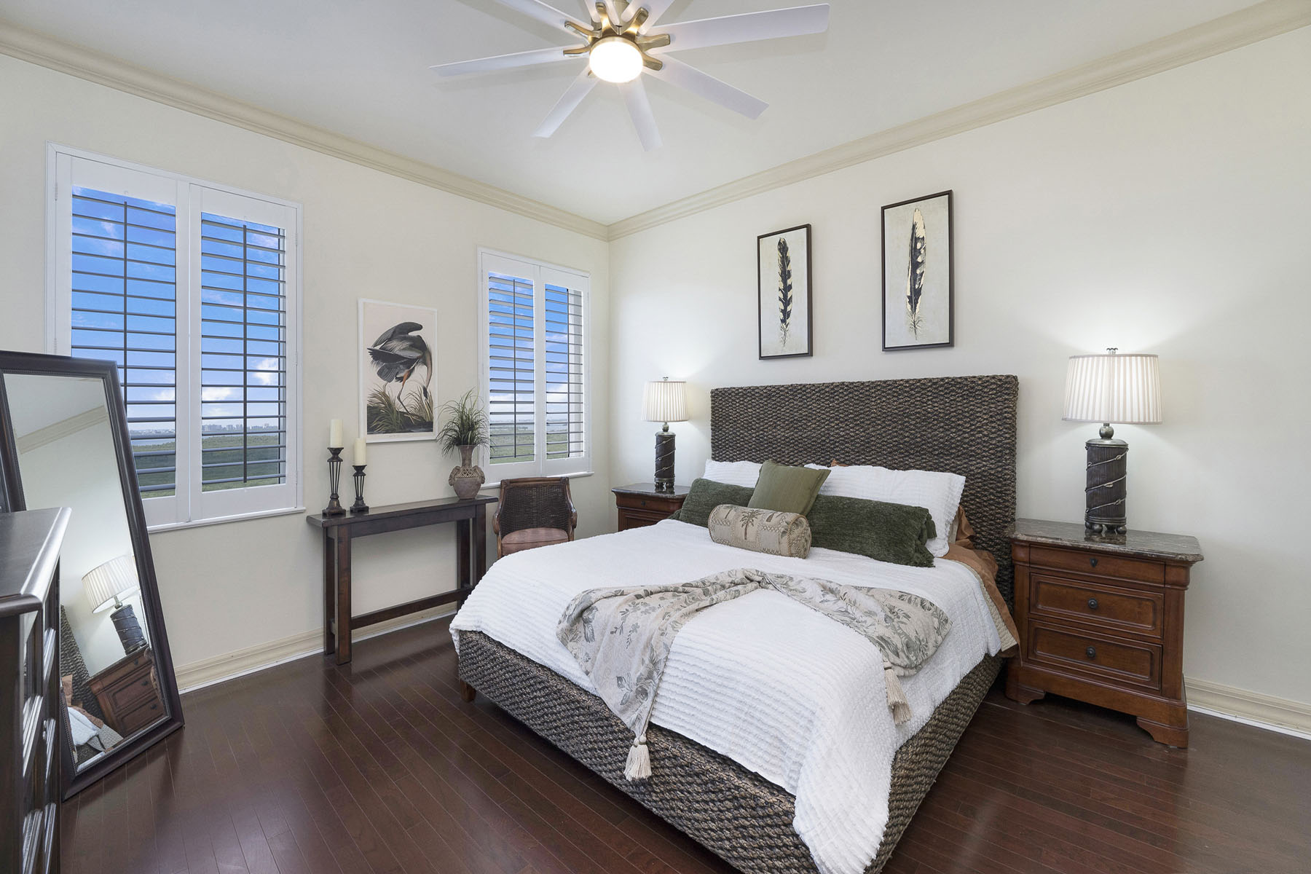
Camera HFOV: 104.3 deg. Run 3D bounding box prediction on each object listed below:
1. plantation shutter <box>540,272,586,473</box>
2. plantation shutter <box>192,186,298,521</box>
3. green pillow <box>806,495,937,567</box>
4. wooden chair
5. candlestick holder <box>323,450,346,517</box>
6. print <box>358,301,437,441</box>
[{"bbox_3d":[-0.822,-0.561,4.593,0.040,1.780,0.526,2,4,41],"label":"plantation shutter"},{"bbox_3d":[-2.327,-0.458,2.898,0.040,1.781,0.471,2,4,41],"label":"plantation shutter"},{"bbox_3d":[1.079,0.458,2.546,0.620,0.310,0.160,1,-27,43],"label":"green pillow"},{"bbox_3d":[-0.928,0.849,3.949,0.614,0.926,0.614,-1,3,-18],"label":"wooden chair"},{"bbox_3d":[-1.942,0.269,3.074,0.095,0.403,0.095,2,4,41],"label":"candlestick holder"},{"bbox_3d":[-1.648,-0.413,3.321,0.030,0.885,0.480,1,3,43],"label":"print"}]

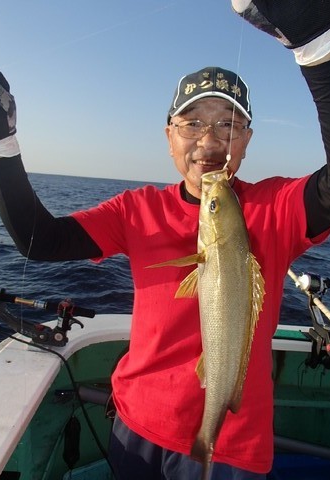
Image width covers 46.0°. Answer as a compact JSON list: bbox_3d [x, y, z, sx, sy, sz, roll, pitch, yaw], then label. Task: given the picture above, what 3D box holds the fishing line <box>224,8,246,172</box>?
[{"bbox_3d":[0.097,-0.206,0.540,0.012,0.220,0.009,5,9,0],"label":"fishing line"}]

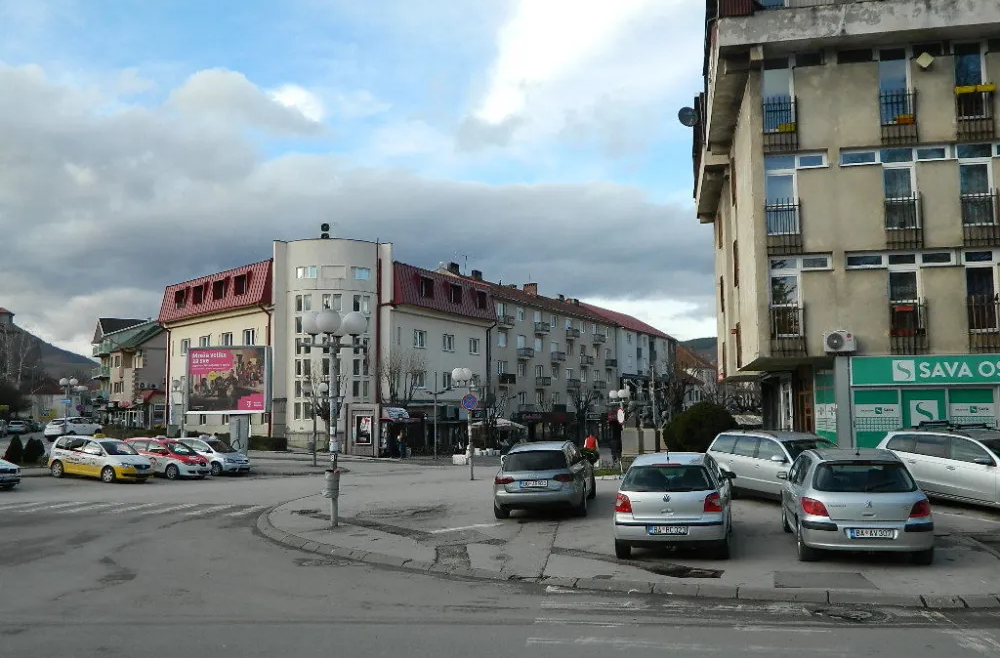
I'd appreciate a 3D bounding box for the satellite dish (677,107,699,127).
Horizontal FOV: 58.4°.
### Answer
[{"bbox_3d":[7.539,-8.481,35.910,0.850,0.850,0.450,-1,-5,6],"label":"satellite dish"}]

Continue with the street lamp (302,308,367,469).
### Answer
[{"bbox_3d":[-3.190,1.689,17.220,1.270,4.173,1.270,-1,-5,1],"label":"street lamp"}]

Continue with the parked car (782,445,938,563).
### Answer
[{"bbox_3d":[5.360,2.570,13.750,1.750,1.510,4.220,-1,-5,13],"label":"parked car"}]

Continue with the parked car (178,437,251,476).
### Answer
[{"bbox_3d":[-13.120,5.760,41.000,4.200,1.580,1.770,-1,-5,30],"label":"parked car"}]

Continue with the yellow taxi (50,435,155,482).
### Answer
[{"bbox_3d":[-15.550,5.060,35.150,4.400,1.650,1.790,-1,-5,24],"label":"yellow taxi"}]

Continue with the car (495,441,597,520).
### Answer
[{"bbox_3d":[1.030,3.110,19.050,1.830,1.440,4.700,-1,-5,10],"label":"car"}]

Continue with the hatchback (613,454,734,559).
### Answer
[{"bbox_3d":[2.810,2.690,14.260,1.650,1.470,3.900,-3,-6,14],"label":"hatchback"}]

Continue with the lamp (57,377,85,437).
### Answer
[{"bbox_3d":[-24.550,4.810,51.000,1.220,4.050,1.220,0,-5,0],"label":"lamp"}]

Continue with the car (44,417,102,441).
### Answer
[{"bbox_3d":[-30.600,7.220,64.600,1.820,1.660,4.420,-2,-5,17],"label":"car"}]

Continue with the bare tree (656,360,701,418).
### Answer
[{"bbox_3d":[11.398,4.768,56.793,2.900,5.801,2.900,-1,-5,0],"label":"bare tree"}]

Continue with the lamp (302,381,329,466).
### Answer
[{"bbox_3d":[-8.900,4.610,43.200,1.220,4.000,1.220,0,-5,0],"label":"lamp"}]

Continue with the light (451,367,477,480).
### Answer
[{"bbox_3d":[-1.213,3.511,33.219,1.120,4.130,1.100,-1,-5,5],"label":"light"}]

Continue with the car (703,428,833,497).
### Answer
[{"bbox_3d":[6.500,3.110,20.150,1.750,1.500,4.680,1,-5,-20],"label":"car"}]

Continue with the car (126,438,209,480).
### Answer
[{"bbox_3d":[-14.000,5.430,37.700,4.300,1.580,1.770,-2,-5,24],"label":"car"}]

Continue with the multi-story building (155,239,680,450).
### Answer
[{"bbox_3d":[-3.362,5.012,108.756,27.000,15.300,90.000,-2,-5,23],"label":"multi-story building"}]

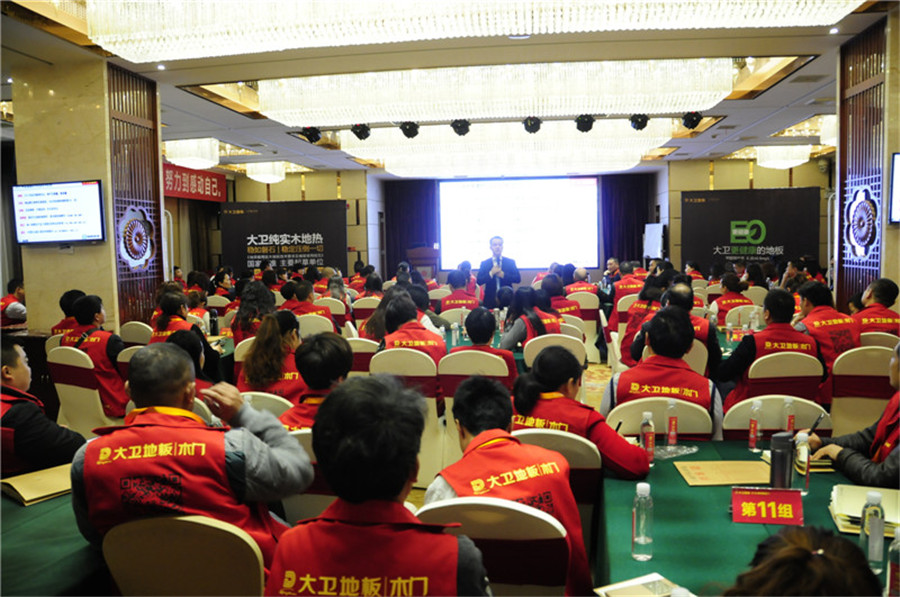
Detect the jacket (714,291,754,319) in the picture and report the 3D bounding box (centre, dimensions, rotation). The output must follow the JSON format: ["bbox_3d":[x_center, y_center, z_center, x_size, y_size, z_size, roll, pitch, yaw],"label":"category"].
[{"bbox_3d":[3.003,0.220,7.120,0.450,0.600,0.280,-1,4,-3],"label":"jacket"}]

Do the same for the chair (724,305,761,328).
[{"bbox_3d":[3.086,0.522,7.156,0.460,0.950,0.550,0,5,8],"label":"chair"}]

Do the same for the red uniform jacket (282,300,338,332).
[{"bbox_3d":[-1.464,0.331,7.170,0.460,0.600,0.290,-2,4,-10],"label":"red uniform jacket"}]

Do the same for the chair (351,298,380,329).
[{"bbox_3d":[-1.060,0.428,9.475,0.455,0.930,0.560,0,5,10],"label":"chair"}]

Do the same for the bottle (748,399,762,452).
[{"bbox_3d":[1.324,0.550,2.915,0.060,0.224,0.060,0,5,8],"label":"bottle"}]

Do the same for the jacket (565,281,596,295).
[{"bbox_3d":[1.729,0.062,8.920,0.460,0.600,0.280,-1,4,-2],"label":"jacket"}]

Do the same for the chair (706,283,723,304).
[{"bbox_3d":[4.286,0.215,10.758,0.455,0.930,0.560,0,5,12],"label":"chair"}]

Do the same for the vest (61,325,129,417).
[{"bbox_3d":[-2.786,0.519,5.326,0.450,0.700,0.340,1,5,22],"label":"vest"}]

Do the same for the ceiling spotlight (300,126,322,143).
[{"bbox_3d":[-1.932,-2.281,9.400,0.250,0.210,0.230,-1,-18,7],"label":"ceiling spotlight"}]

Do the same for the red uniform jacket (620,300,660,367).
[{"bbox_3d":[1.850,0.318,6.220,0.460,0.600,0.340,2,5,42],"label":"red uniform jacket"}]

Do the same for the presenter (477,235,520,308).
[{"bbox_3d":[0.592,0.115,8.058,0.540,1.740,0.360,-1,4,3],"label":"presenter"}]

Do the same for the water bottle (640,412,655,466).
[{"bbox_3d":[0.797,0.564,2.716,0.058,0.222,0.058,0,5,8],"label":"water bottle"}]

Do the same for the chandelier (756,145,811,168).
[{"bbox_3d":[7.910,-3.444,15.972,1.300,0.600,1.300,-1,5,8],"label":"chandelier"}]

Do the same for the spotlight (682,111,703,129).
[{"bbox_3d":[3.491,-2.572,9.700,0.280,0.250,0.250,0,5,8],"label":"spotlight"}]

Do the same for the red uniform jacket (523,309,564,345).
[{"bbox_3d":[0.766,0.342,5.524,0.440,0.540,0.280,-3,6,-25],"label":"red uniform jacket"}]

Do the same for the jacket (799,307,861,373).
[{"bbox_3d":[2.659,0.354,4.671,0.450,0.620,0.270,-2,4,-15],"label":"jacket"}]

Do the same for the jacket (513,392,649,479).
[{"bbox_3d":[0.422,0.645,2.518,0.560,0.550,0.420,1,4,28],"label":"jacket"}]

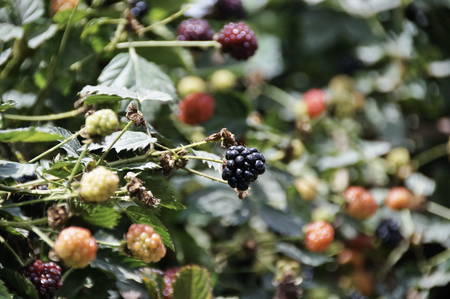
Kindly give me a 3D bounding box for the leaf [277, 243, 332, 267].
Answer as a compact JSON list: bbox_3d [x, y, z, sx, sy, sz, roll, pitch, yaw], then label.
[{"bbox_3d":[0.047,0.062,2.200,0.034,0.013,0.020,0,6,0],"label":"leaf"}]

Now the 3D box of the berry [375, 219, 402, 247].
[{"bbox_3d":[0.098,0.050,2.250,0.017,0.018,0.017,0,6,0],"label":"berry"}]

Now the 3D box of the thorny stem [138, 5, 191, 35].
[{"bbox_3d":[-0.027,-0.058,1.670,0.026,0.002,0.002,-29,0,0],"label":"thorny stem"}]

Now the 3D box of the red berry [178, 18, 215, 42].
[{"bbox_3d":[-0.015,-0.058,1.850,0.019,0.016,0.018,0,6,0],"label":"red berry"}]

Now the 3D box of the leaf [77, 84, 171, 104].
[{"bbox_3d":[-0.044,-0.024,1.640,0.041,0.005,0.028,0,10,0],"label":"leaf"}]

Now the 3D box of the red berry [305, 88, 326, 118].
[{"bbox_3d":[0.045,-0.023,1.860,0.011,0.014,0.012,0,6,0],"label":"red berry"}]

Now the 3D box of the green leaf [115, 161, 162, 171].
[{"bbox_3d":[-0.041,0.008,1.760,0.022,0.006,0.017,0,6,0],"label":"green leaf"}]

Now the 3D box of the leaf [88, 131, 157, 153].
[{"bbox_3d":[-0.049,-0.004,1.800,0.033,0.005,0.019,-4,29,2],"label":"leaf"}]

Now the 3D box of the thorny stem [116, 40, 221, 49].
[{"bbox_3d":[-0.025,-0.046,1.660,0.046,0.003,0.003,-1,0,0],"label":"thorny stem"}]

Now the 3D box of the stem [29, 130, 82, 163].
[{"bbox_3d":[-0.074,-0.001,1.640,0.027,0.002,0.002,-31,0,0],"label":"stem"}]

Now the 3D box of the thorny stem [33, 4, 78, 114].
[{"bbox_3d":[-0.085,-0.045,1.880,0.003,0.059,0.003,23,0,0],"label":"thorny stem"}]

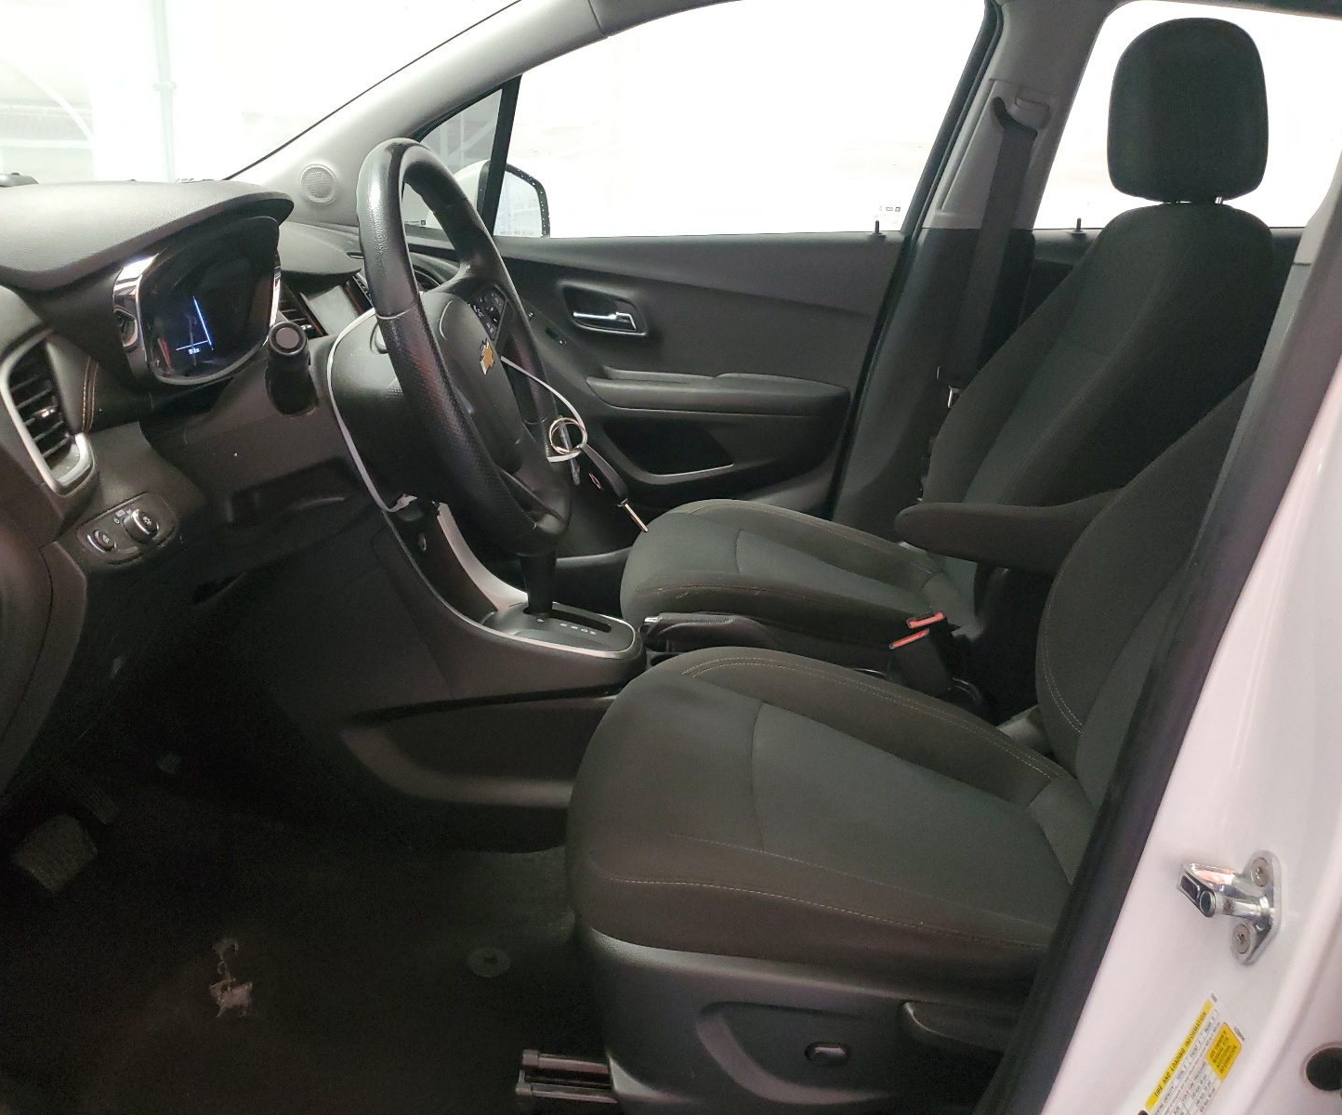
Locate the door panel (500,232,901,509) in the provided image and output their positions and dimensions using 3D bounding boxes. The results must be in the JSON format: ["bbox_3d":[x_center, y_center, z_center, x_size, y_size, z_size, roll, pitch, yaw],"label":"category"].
[{"bbox_3d":[-0.071,-0.284,2.019,0.900,0.620,0.150,4,15,4],"label":"door panel"}]

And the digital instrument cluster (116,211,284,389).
[{"bbox_3d":[-0.410,-0.231,0.997,0.060,0.140,0.260,-4,15,6],"label":"digital instrument cluster"}]

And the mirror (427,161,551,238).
[{"bbox_3d":[-0.347,-0.692,2.192,0.125,0.165,0.210,9,16,20],"label":"mirror"}]

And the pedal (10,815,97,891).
[{"bbox_3d":[-0.645,0.308,1.163,0.027,0.060,0.088,-37,9,13],"label":"pedal"}]

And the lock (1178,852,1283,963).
[{"bbox_3d":[0.273,0.169,0.563,0.040,0.064,0.040,4,15,4],"label":"lock"}]

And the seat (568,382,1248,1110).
[{"bbox_3d":[0.344,-0.046,0.971,0.860,1.050,0.540,4,15,4],"label":"seat"}]

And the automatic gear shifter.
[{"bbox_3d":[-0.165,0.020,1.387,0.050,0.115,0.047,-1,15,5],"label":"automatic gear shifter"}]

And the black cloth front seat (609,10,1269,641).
[{"bbox_3d":[0.368,-0.239,1.655,0.860,1.050,0.540,4,15,4],"label":"black cloth front seat"}]

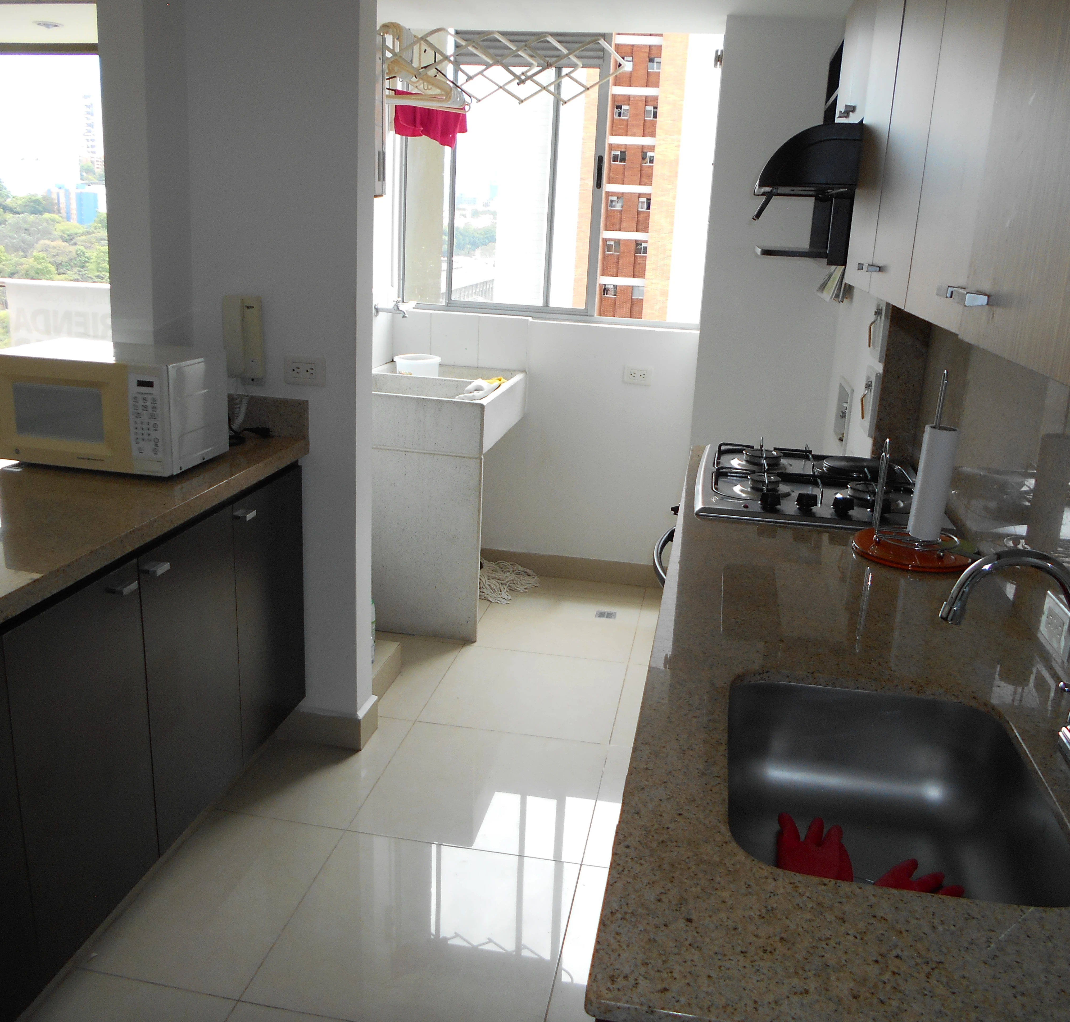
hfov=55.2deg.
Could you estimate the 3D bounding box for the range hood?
[{"bbox_3d":[0.757,-0.691,2.285,0.535,0.272,0.620,5,16,9],"label":"range hood"}]

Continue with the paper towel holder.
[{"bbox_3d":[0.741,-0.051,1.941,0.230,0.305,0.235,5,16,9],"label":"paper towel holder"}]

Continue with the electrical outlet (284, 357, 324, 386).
[{"bbox_3d":[-0.618,-0.374,2.749,0.117,0.076,0.010,5,16,9],"label":"electrical outlet"}]

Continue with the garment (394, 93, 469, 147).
[{"bbox_3d":[-0.387,-1.458,3.824,0.280,0.195,0.100,2,16,-3],"label":"garment"}]

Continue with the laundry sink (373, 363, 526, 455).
[{"bbox_3d":[-0.402,-0.421,4.048,0.591,0.190,0.795,5,16,9],"label":"laundry sink"}]

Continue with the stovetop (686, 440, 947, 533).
[{"bbox_3d":[0.662,-0.072,2.444,0.550,0.067,0.655,5,16,9],"label":"stovetop"}]

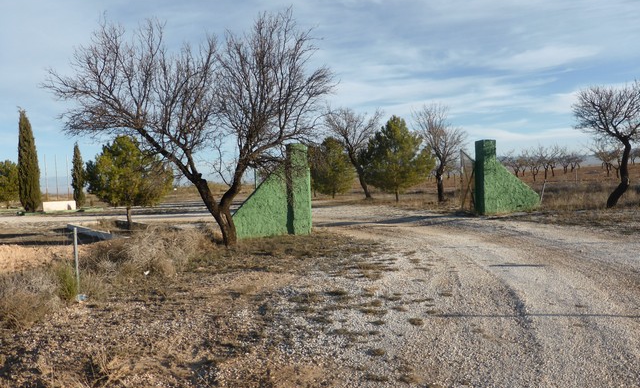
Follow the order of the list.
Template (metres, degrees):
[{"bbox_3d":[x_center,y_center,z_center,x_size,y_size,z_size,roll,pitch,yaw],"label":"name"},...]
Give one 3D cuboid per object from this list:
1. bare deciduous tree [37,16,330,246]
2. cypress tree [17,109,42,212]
[{"bbox_3d":[-3.329,-1.696,11.700,7.270,6.000,5.820,-2,2,0],"label":"bare deciduous tree"},{"bbox_3d":[-21.684,-2.501,34.500,1.790,7.760,1.790,-2,2,0],"label":"cypress tree"}]

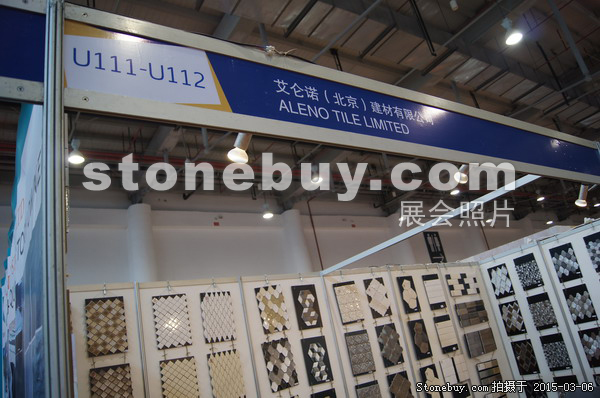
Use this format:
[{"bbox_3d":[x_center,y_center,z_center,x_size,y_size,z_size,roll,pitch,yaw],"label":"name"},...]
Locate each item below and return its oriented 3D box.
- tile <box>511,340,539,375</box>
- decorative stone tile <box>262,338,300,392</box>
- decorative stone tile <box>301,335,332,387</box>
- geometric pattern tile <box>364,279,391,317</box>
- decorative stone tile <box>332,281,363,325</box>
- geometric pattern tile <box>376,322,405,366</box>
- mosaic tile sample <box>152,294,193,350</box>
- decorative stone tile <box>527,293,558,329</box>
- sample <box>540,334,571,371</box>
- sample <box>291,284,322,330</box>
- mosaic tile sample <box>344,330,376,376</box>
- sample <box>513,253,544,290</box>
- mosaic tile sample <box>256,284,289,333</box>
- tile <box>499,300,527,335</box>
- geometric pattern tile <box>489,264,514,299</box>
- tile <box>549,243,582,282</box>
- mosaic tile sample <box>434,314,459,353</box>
[{"bbox_3d":[3.139,2.204,6.243,0.020,0.440,0.290,2,-23,-34],"label":"tile"},{"bbox_3d":[-0.195,1.578,4.290,0.301,0.435,0.020,-2,-20,-37],"label":"decorative stone tile"},{"bbox_3d":[0.174,1.617,4.504,0.297,0.440,0.022,3,-25,-35],"label":"decorative stone tile"},{"bbox_3d":[0.927,1.183,5.359,0.310,0.453,0.020,3,-23,-36],"label":"geometric pattern tile"},{"bbox_3d":[0.538,1.157,5.038,0.307,0.440,0.020,0,-21,-37],"label":"decorative stone tile"},{"bbox_3d":[1.020,1.668,5.143,0.302,0.440,0.020,2,-23,-36],"label":"geometric pattern tile"},{"bbox_3d":[-1.105,1.062,3.899,0.300,0.449,0.020,3,-23,-36],"label":"mosaic tile sample"},{"bbox_3d":[3.193,1.475,5.914,0.020,0.433,0.296,3,-23,-34],"label":"decorative stone tile"},{"bbox_3d":[3.256,1.949,5.704,0.022,0.435,0.291,3,-25,-35],"label":"sample"},{"bbox_3d":[0.077,1.142,4.743,0.302,0.453,0.020,3,-23,-36],"label":"sample"},{"bbox_3d":[0.648,1.653,4.830,0.308,0.439,0.022,3,-25,-35],"label":"mosaic tile sample"},{"bbox_3d":[3.099,0.985,6.087,0.020,0.437,0.297,3,-23,-34],"label":"sample"},{"bbox_3d":[-0.273,1.093,4.450,0.295,0.448,0.022,3,-25,-35],"label":"mosaic tile sample"},{"bbox_3d":[2.936,1.649,6.185,0.022,0.436,0.288,3,-25,-35],"label":"tile"},{"bbox_3d":[2.950,1.209,6.571,0.020,0.440,0.292,2,-23,-34],"label":"geometric pattern tile"},{"bbox_3d":[3.371,0.809,5.695,0.020,0.436,0.292,3,-23,-34],"label":"tile"},{"bbox_3d":[1.843,1.706,5.671,0.302,0.438,0.022,3,-25,-35],"label":"mosaic tile sample"}]

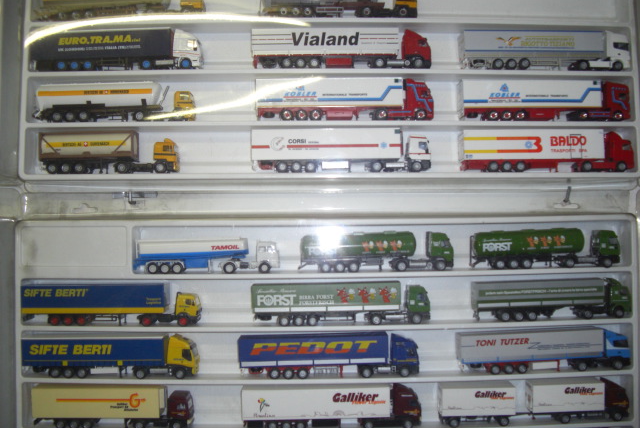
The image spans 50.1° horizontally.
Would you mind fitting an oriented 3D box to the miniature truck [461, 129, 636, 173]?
[{"bbox_3d":[0.244,-0.067,0.746,0.182,0.046,0.030,0,-2,0],"label":"miniature truck"}]

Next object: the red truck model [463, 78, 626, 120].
[{"bbox_3d":[0.243,-0.122,0.748,0.180,0.044,0.030,0,-2,0],"label":"red truck model"}]

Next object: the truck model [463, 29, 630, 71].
[{"bbox_3d":[0.244,-0.174,0.746,0.182,0.044,0.030,0,-3,-1],"label":"truck model"}]

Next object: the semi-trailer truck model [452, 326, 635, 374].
[{"bbox_3d":[0.236,0.145,0.728,0.181,0.044,0.030,-1,-3,0],"label":"semi-trailer truck model"}]

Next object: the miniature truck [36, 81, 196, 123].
[{"bbox_3d":[-0.222,-0.120,0.743,0.174,0.043,0.029,0,-2,0],"label":"miniature truck"}]

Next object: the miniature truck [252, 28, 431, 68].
[{"bbox_3d":[0.023,-0.176,0.745,0.190,0.044,0.030,0,-3,-1],"label":"miniature truck"}]

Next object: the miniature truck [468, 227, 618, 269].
[{"bbox_3d":[0.240,0.037,0.734,0.154,0.041,0.030,-1,-3,0],"label":"miniature truck"}]

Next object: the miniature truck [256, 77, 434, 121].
[{"bbox_3d":[0.027,-0.121,0.742,0.189,0.045,0.030,0,-3,-1],"label":"miniature truck"}]

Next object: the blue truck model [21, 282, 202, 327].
[{"bbox_3d":[-0.221,0.097,0.737,0.188,0.043,0.030,0,-2,0],"label":"blue truck model"}]

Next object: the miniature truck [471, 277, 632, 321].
[{"bbox_3d":[0.247,0.092,0.741,0.167,0.043,0.030,0,-2,0],"label":"miniature truck"}]

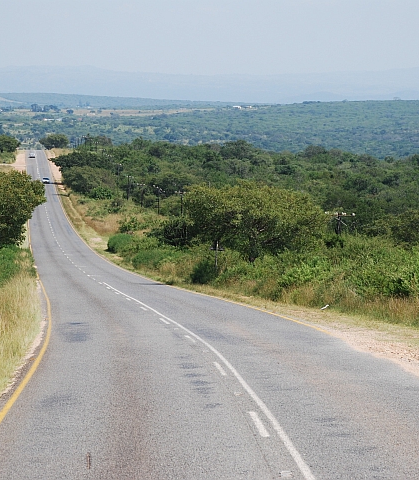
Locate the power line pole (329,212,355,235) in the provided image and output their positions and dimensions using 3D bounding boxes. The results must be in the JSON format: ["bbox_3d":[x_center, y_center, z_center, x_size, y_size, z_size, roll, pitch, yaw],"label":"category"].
[{"bbox_3d":[9.162,0.819,168.000,2.050,5.500,0.300,0,4,-3],"label":"power line pole"}]

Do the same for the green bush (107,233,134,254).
[{"bbox_3d":[-9.410,0.370,253.000,2.700,2.350,2.600,0,4,0],"label":"green bush"}]

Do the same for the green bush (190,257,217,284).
[{"bbox_3d":[-0.323,1.687,129.000,1.500,1.420,1.500,0,4,0],"label":"green bush"}]

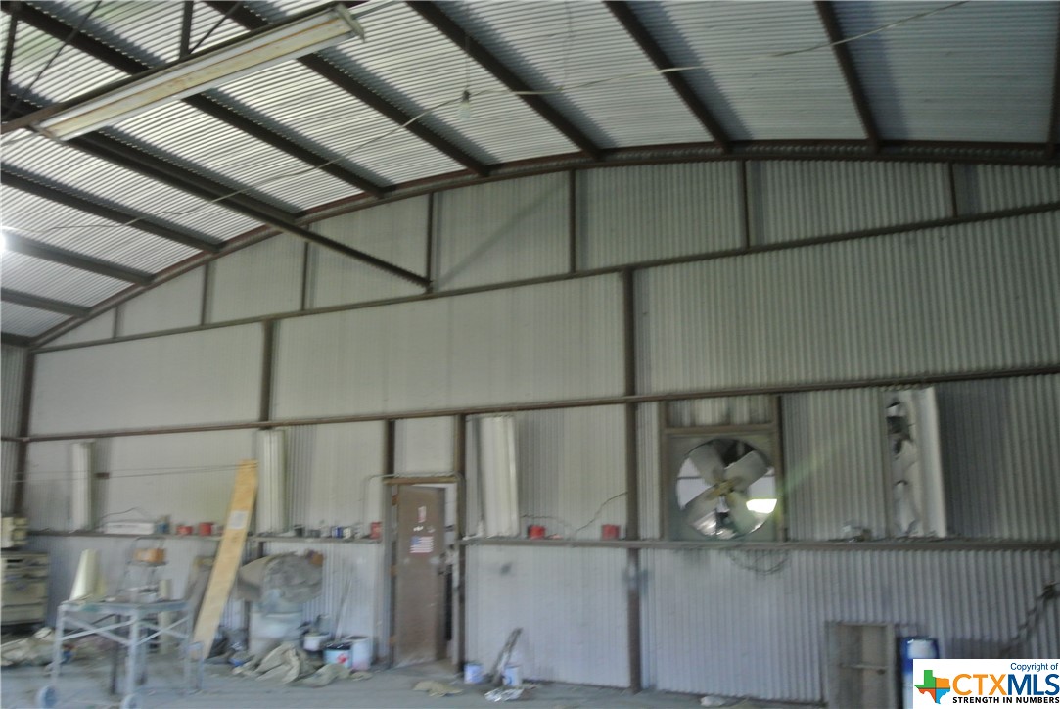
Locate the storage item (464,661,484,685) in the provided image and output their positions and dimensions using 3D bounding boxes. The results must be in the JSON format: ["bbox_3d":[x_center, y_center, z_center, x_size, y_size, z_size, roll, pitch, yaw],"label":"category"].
[{"bbox_3d":[-0.571,3.202,8.886,0.180,0.195,0.180,0,-10,0],"label":"storage item"}]

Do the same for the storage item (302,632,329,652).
[{"bbox_3d":[-2.436,3.264,10.045,0.280,0.220,0.280,0,-10,0],"label":"storage item"}]

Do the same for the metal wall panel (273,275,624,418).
[{"bbox_3d":[-1.165,0.000,10.204,4.859,1.269,0.050,-6,-11,28],"label":"metal wall panel"}]

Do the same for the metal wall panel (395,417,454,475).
[{"bbox_3d":[-1.208,1.048,10.044,0.819,0.634,0.050,-6,-11,28],"label":"metal wall panel"}]

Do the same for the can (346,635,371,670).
[{"bbox_3d":[-1.879,3.289,9.756,0.290,0.360,0.290,0,-10,0],"label":"can"}]

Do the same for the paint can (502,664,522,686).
[{"bbox_3d":[-0.185,3.188,8.791,0.175,0.195,0.175,0,-10,0],"label":"paint can"}]

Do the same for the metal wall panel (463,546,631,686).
[{"bbox_3d":[0.131,2.641,9.024,1.873,1.331,0.050,-6,-11,28],"label":"metal wall panel"}]

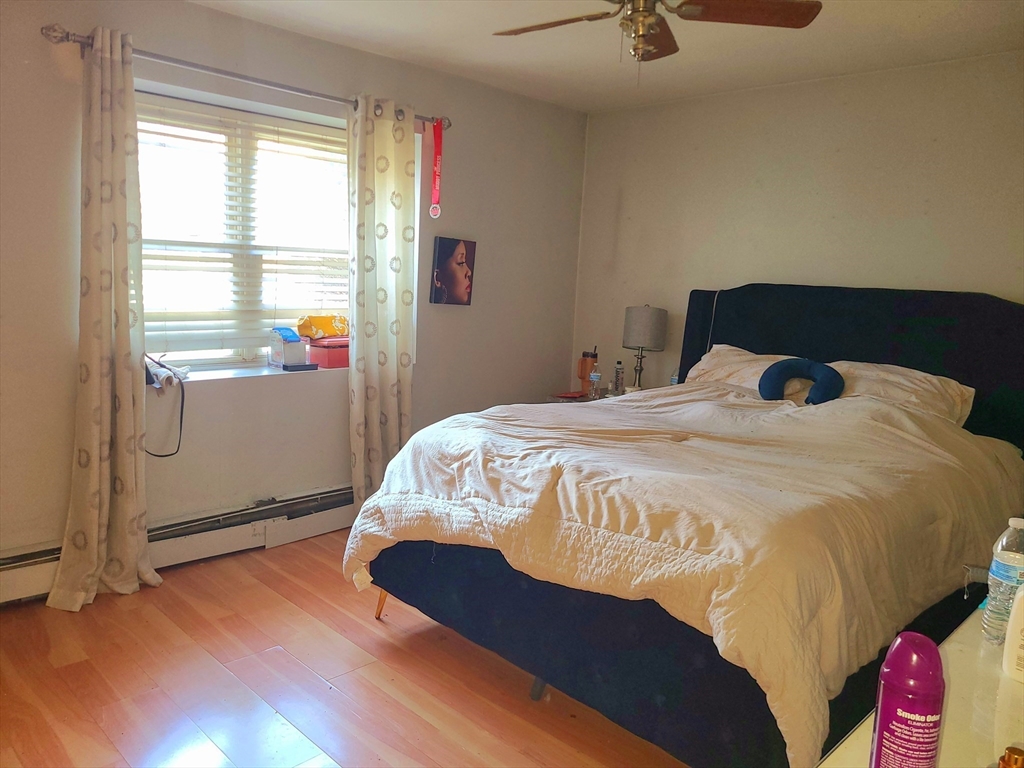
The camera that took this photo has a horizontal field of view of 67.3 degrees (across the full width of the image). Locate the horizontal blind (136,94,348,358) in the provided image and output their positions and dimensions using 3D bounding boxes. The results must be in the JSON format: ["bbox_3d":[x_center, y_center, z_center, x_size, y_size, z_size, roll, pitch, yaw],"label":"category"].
[{"bbox_3d":[-1.275,-0.685,3.742,0.100,1.200,1.500,11,12,44],"label":"horizontal blind"}]

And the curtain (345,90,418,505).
[{"bbox_3d":[-0.668,-0.335,3.877,0.135,2.105,0.370,11,12,44],"label":"curtain"}]

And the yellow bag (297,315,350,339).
[{"bbox_3d":[-0.966,-0.297,3.990,0.125,0.115,0.235,9,10,36],"label":"yellow bag"}]

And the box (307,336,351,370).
[{"bbox_3d":[-0.913,-0.169,4.022,0.175,0.145,0.220,11,12,44],"label":"box"}]

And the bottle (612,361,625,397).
[{"bbox_3d":[0.647,-0.032,4.598,0.064,0.215,0.064,11,12,44],"label":"bottle"}]

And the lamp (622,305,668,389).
[{"bbox_3d":[0.765,-0.187,4.522,0.250,0.553,0.250,3,8,0],"label":"lamp"}]

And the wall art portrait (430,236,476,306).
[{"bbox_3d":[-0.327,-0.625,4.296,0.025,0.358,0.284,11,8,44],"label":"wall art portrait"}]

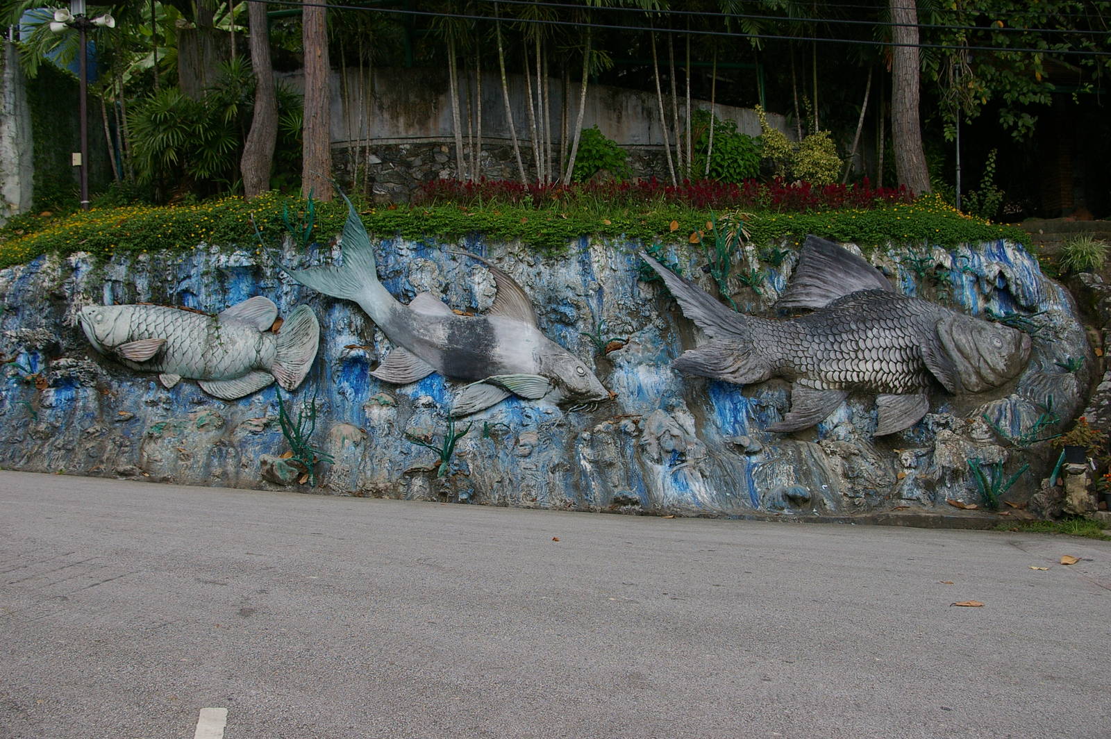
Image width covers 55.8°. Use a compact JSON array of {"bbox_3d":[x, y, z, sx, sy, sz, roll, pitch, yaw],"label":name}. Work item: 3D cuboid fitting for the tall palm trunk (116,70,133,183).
[{"bbox_3d":[-7.169,-4.042,17.500,0.094,1.893,0.072,-7,0,0],"label":"tall palm trunk"}]

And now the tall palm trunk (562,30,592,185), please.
[{"bbox_3d":[0.325,-3.832,15.400,0.115,2.400,0.077,8,0,0],"label":"tall palm trunk"}]

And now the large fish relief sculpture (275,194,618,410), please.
[{"bbox_3d":[-1.330,-0.789,12.700,3.850,2.550,0.800,6,2,16],"label":"large fish relief sculpture"}]

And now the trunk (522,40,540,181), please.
[{"bbox_3d":[-0.343,-3.818,15.500,0.077,2.246,0.064,-6,0,0],"label":"trunk"}]

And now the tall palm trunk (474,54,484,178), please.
[{"bbox_3d":[-1.172,-3.875,16.000,0.073,2.115,0.066,0,0,0],"label":"tall palm trunk"}]

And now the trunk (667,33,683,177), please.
[{"bbox_3d":[1.815,-3.970,15.800,0.078,2.283,0.065,-4,0,0],"label":"trunk"}]

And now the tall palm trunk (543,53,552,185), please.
[{"bbox_3d":[-0.122,-3.805,15.900,0.072,2.117,0.066,-2,0,0],"label":"tall palm trunk"}]

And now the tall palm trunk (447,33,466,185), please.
[{"bbox_3d":[-1.485,-3.918,15.800,0.092,2.285,0.078,-5,0,0],"label":"tall palm trunk"}]

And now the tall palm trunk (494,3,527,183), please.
[{"bbox_3d":[-0.641,-4.010,15.400,0.115,2.754,0.077,-9,0,0],"label":"tall palm trunk"}]

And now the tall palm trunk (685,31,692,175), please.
[{"bbox_3d":[2.021,-4.028,15.900,0.072,2.278,0.066,0,0,0],"label":"tall palm trunk"}]

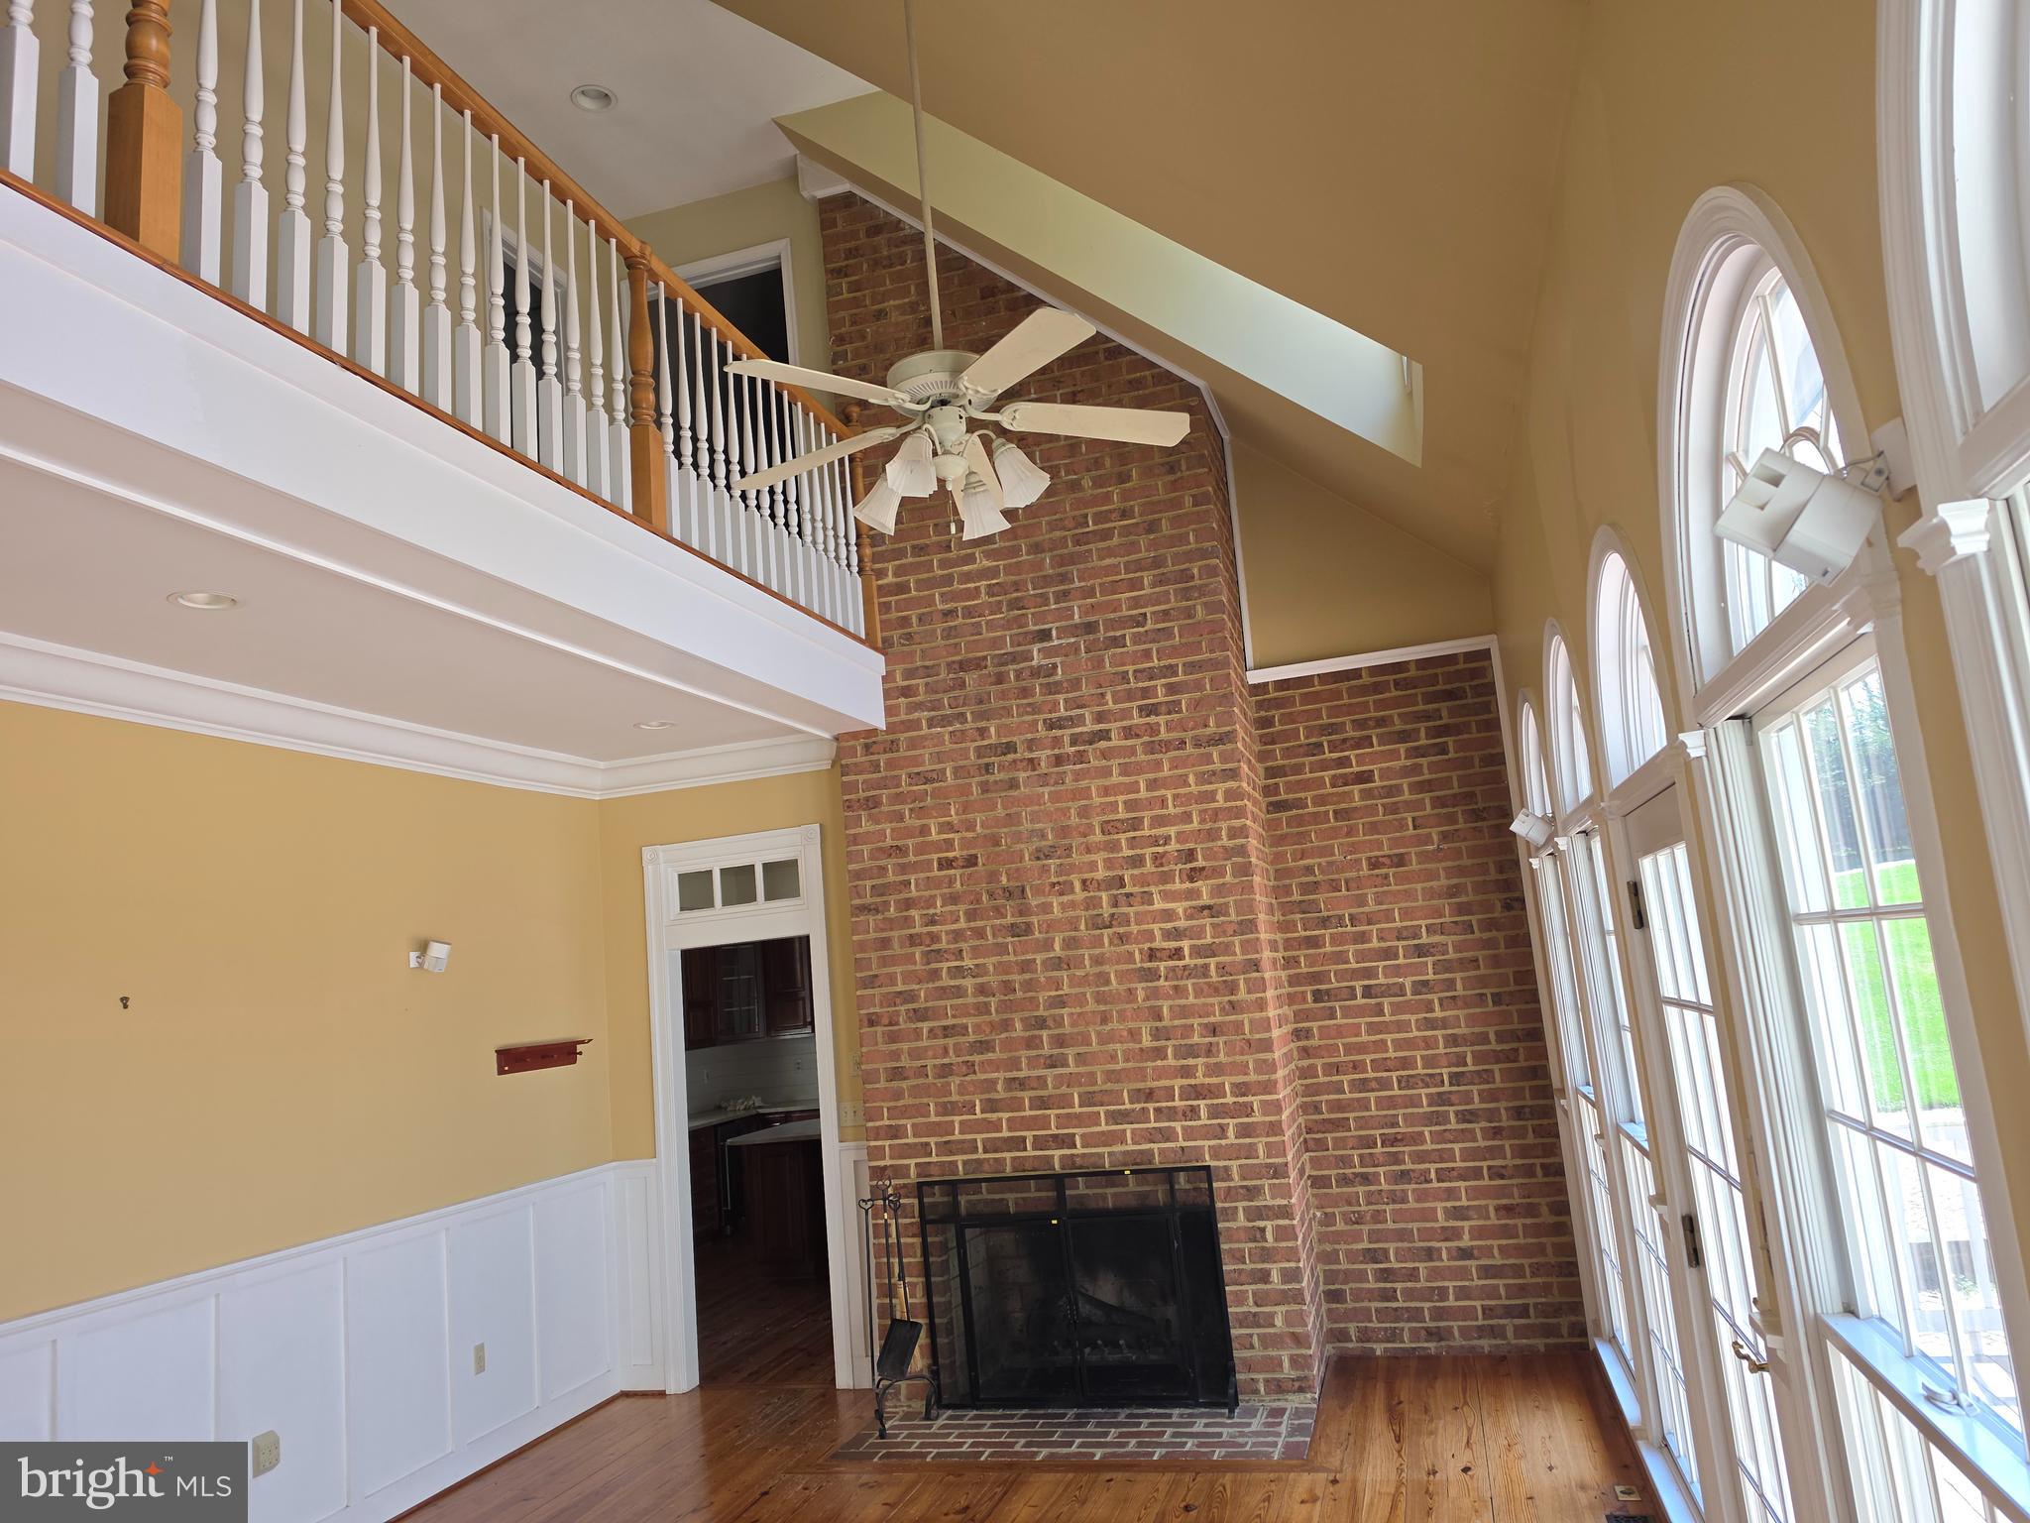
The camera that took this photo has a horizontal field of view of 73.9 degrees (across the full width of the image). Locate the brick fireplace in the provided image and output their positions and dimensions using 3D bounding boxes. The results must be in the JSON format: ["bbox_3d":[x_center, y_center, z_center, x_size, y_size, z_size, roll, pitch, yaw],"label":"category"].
[{"bbox_3d":[0.689,-0.136,6.168,2.937,5.607,0.658,-7,-9,15],"label":"brick fireplace"}]

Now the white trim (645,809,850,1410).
[{"bbox_3d":[-1.261,1.624,6.398,0.947,2.549,0.137,-7,-9,15],"label":"white trim"}]

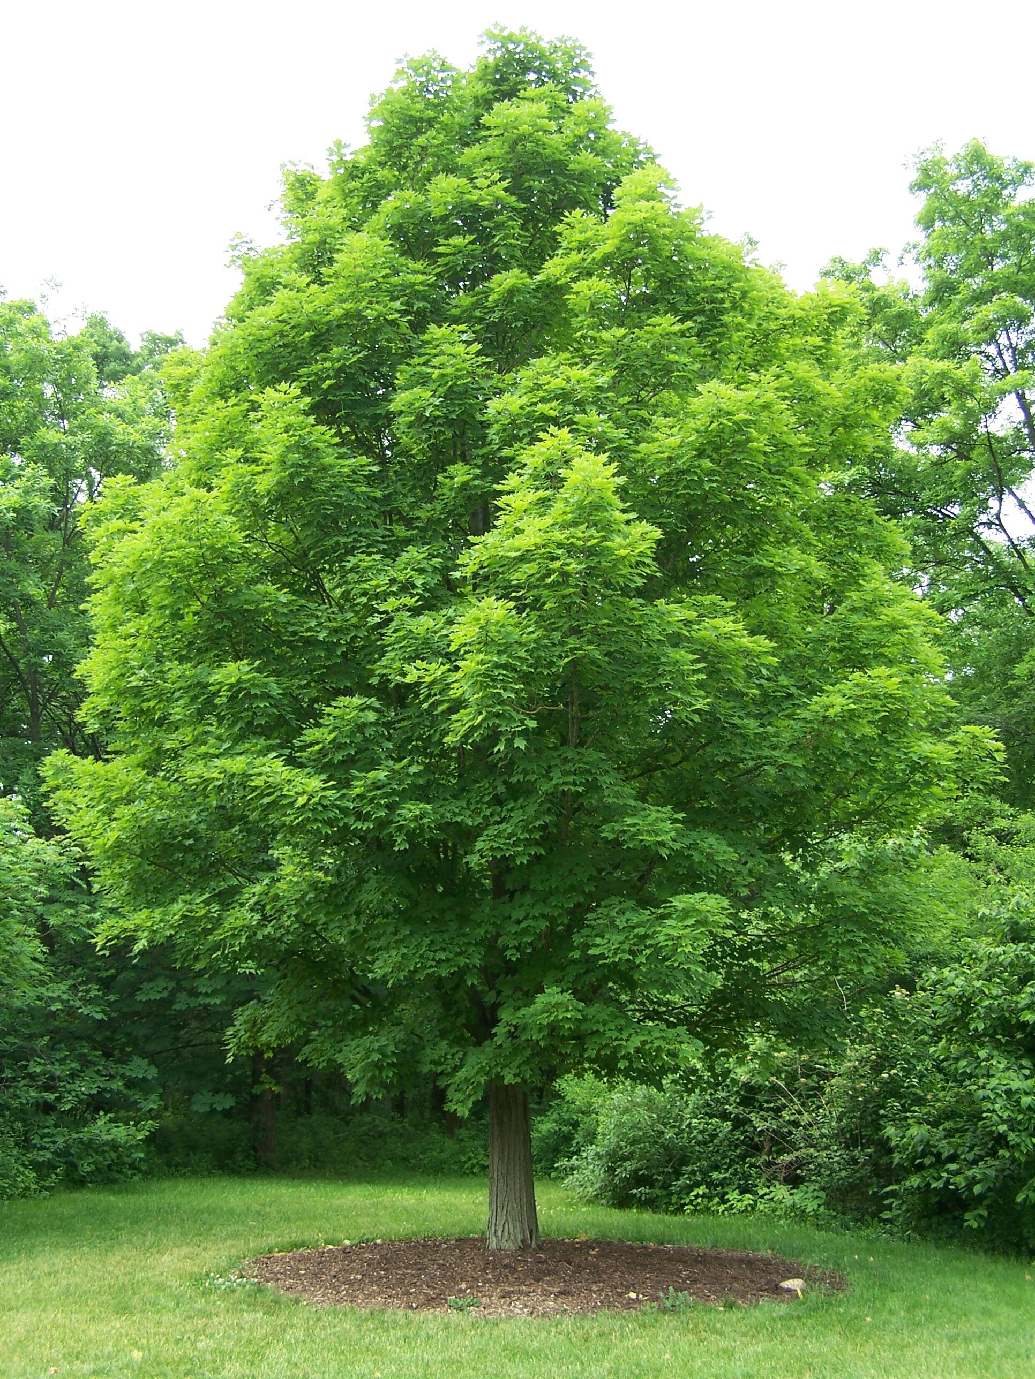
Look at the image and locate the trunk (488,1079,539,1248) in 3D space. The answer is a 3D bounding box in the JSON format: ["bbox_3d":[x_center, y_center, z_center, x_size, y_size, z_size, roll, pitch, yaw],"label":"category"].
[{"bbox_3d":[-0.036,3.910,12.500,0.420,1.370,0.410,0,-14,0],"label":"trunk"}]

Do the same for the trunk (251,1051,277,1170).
[{"bbox_3d":[-3.789,6.279,22.654,0.360,1.787,0.360,0,-14,0],"label":"trunk"}]

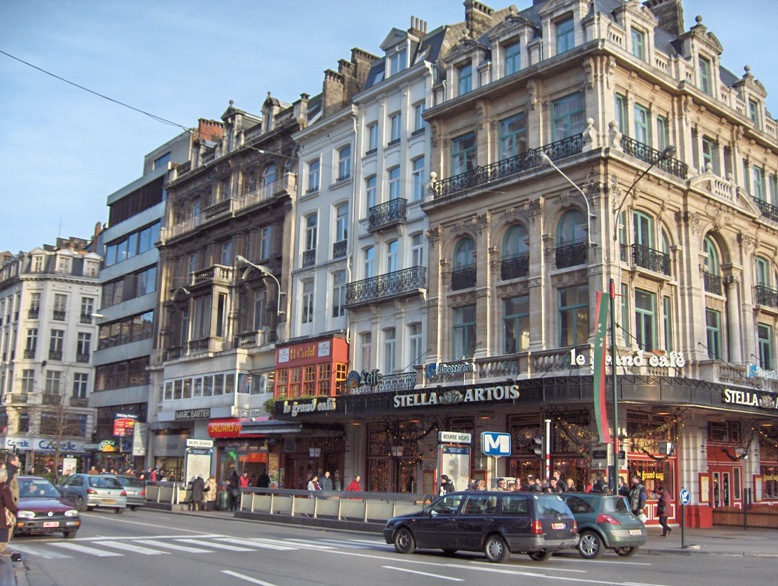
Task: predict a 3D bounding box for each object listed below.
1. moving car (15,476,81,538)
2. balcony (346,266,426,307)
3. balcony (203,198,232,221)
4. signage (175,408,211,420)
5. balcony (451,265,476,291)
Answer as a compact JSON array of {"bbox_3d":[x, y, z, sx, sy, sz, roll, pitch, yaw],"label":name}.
[{"bbox_3d":[-9.200,5.475,22.320,1.695,1.425,4.020,10,-15,-37],"label":"moving car"},{"bbox_3d":[-0.206,-0.201,40.025,0.500,1.095,5.113,11,-15,-39],"label":"balcony"},{"bbox_3d":[-9.976,-4.808,52.470,0.700,0.795,3.636,11,-15,-38],"label":"balcony"},{"bbox_3d":[-11.891,7.361,53.148,0.150,0.600,4.400,11,-15,-39],"label":"signage"},{"bbox_3d":[3.229,-0.650,37.418,0.250,0.880,1.530,12,-16,-40],"label":"balcony"}]

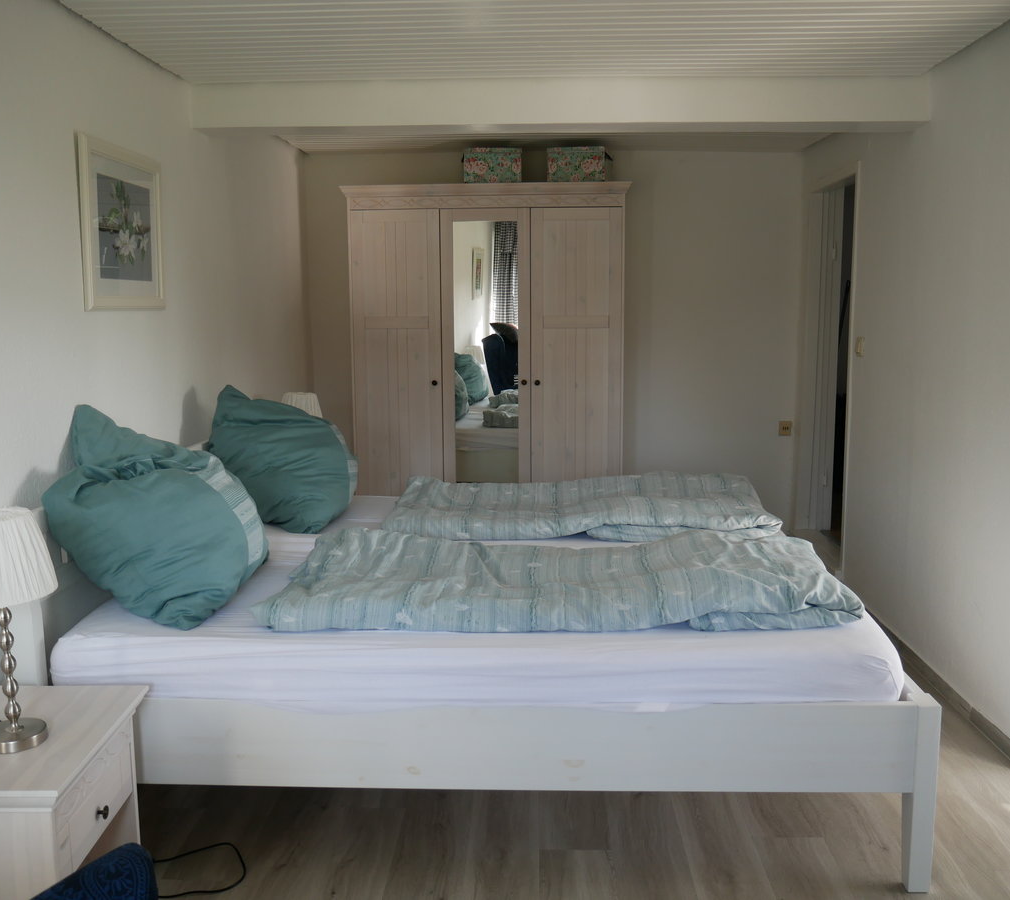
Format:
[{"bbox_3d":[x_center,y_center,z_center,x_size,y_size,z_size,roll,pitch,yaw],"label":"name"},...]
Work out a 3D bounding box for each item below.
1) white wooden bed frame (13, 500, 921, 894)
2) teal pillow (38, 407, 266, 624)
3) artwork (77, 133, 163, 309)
[{"bbox_3d":[-0.080,0.462,3.187,2.233,0.928,1.840,0,8,2],"label":"white wooden bed frame"},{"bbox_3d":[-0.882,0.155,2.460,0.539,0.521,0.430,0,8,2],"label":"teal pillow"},{"bbox_3d":[-1.228,-0.705,3.126,0.030,0.500,0.609,0,8,2],"label":"artwork"}]

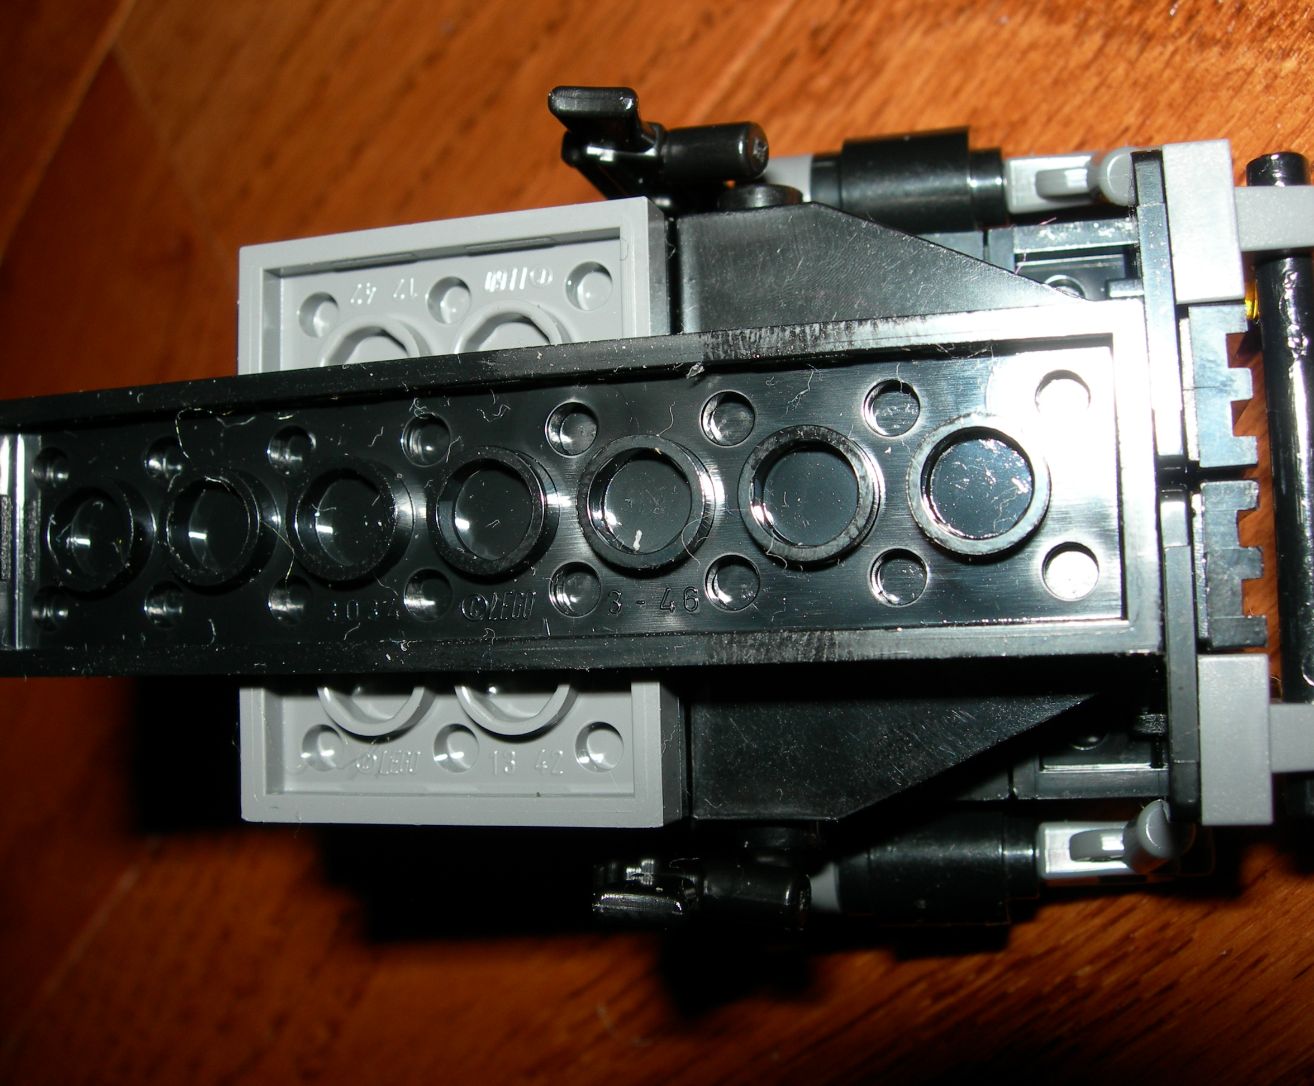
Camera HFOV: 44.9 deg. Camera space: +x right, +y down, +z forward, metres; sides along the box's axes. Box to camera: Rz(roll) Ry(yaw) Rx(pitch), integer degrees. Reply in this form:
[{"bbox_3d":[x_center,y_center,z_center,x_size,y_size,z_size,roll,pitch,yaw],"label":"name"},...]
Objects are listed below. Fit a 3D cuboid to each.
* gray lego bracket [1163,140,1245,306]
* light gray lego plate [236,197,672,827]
[{"bbox_3d":[0.027,-0.015,0.079,0.003,0.008,0.008,-5,85,18],"label":"gray lego bracket"},{"bbox_3d":[-0.011,-0.001,0.085,0.024,0.003,0.032,-3,86,19],"label":"light gray lego plate"}]

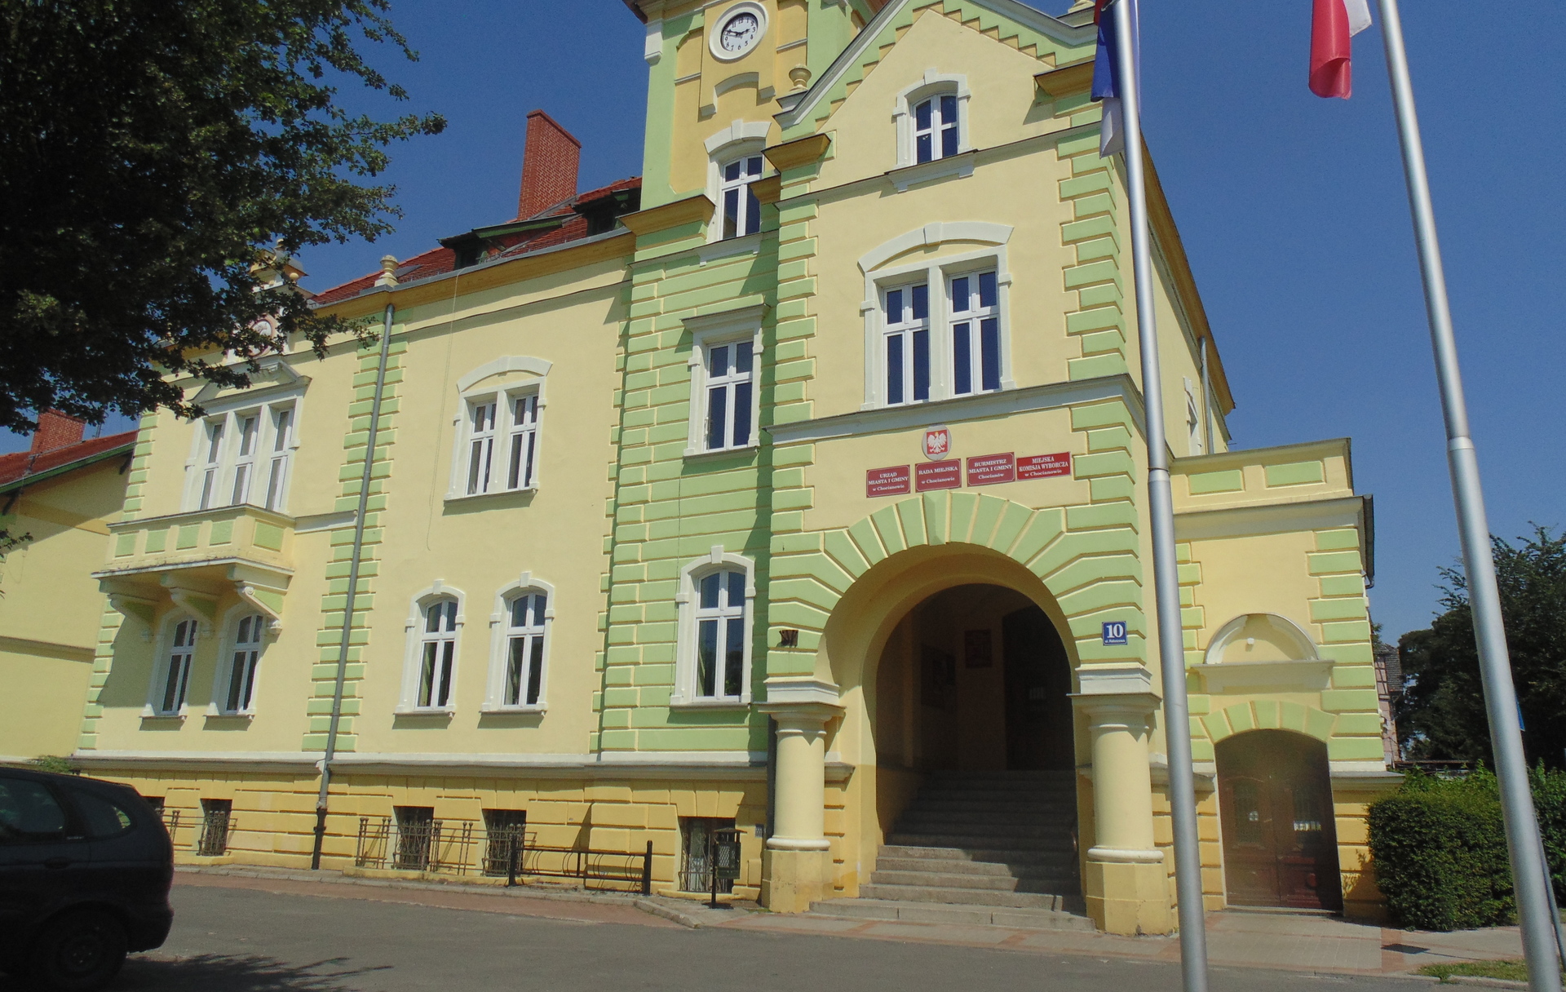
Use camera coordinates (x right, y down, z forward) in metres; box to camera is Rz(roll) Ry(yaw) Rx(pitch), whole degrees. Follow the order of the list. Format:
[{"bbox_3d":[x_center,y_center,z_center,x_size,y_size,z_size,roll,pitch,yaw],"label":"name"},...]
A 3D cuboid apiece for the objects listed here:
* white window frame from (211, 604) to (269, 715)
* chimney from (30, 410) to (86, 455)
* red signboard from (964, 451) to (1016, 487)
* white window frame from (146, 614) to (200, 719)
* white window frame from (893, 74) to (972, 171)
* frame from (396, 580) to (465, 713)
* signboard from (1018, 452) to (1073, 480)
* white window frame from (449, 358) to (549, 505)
[{"bbox_3d":[-12.096,3.600,24.297,1.594,2.615,0.250,-7,-18,27],"label":"white window frame"},{"bbox_3d":[-28.677,-2.258,43.019,0.640,1.850,1.470,-7,-18,27],"label":"chimney"},{"bbox_3d":[3.035,-0.381,15.821,0.709,0.448,0.030,-7,-18,27],"label":"red signboard"},{"bbox_3d":[-14.149,3.839,25.333,1.594,2.615,0.250,-7,-18,27],"label":"white window frame"},{"bbox_3d":[2.481,-6.233,17.937,1.357,1.726,0.250,-7,-18,27],"label":"white window frame"},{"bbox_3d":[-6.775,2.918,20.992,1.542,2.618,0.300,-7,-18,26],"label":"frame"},{"bbox_3d":[3.715,-0.417,15.465,0.756,0.334,0.030,-7,-18,27],"label":"signboard"},{"bbox_3d":[-5.672,-1.383,21.678,2.441,2.943,0.320,-7,-18,26],"label":"white window frame"}]

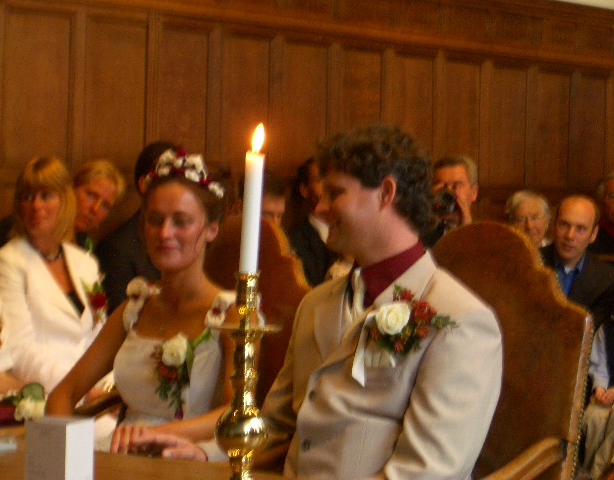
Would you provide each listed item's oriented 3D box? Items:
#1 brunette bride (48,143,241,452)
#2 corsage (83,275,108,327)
[{"bbox_3d":[-0.395,0.480,3.980,0.560,1.310,0.780,2,1,33],"label":"brunette bride"},{"bbox_3d":[-0.621,0.181,5.700,0.078,0.145,0.050,0,1,-34],"label":"corsage"}]

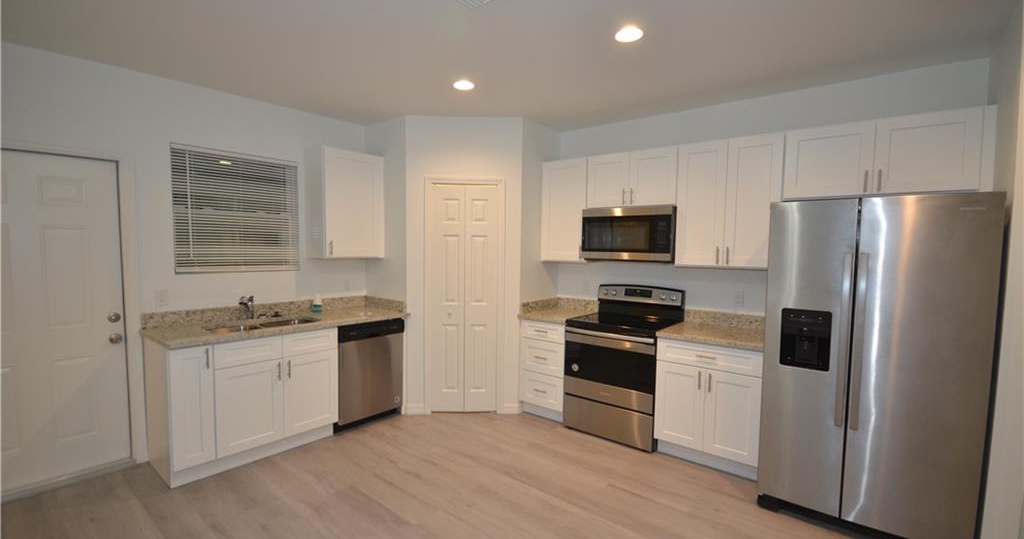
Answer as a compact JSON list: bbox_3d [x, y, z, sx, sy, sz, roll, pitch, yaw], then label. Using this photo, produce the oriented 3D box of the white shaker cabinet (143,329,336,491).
[{"bbox_3d":[-1.887,0.862,3.037,0.615,0.868,1.053,3,3,38],"label":"white shaker cabinet"}]

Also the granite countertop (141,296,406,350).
[{"bbox_3d":[-1.678,0.356,3.248,0.647,0.143,1.714,3,3,38],"label":"granite countertop"}]

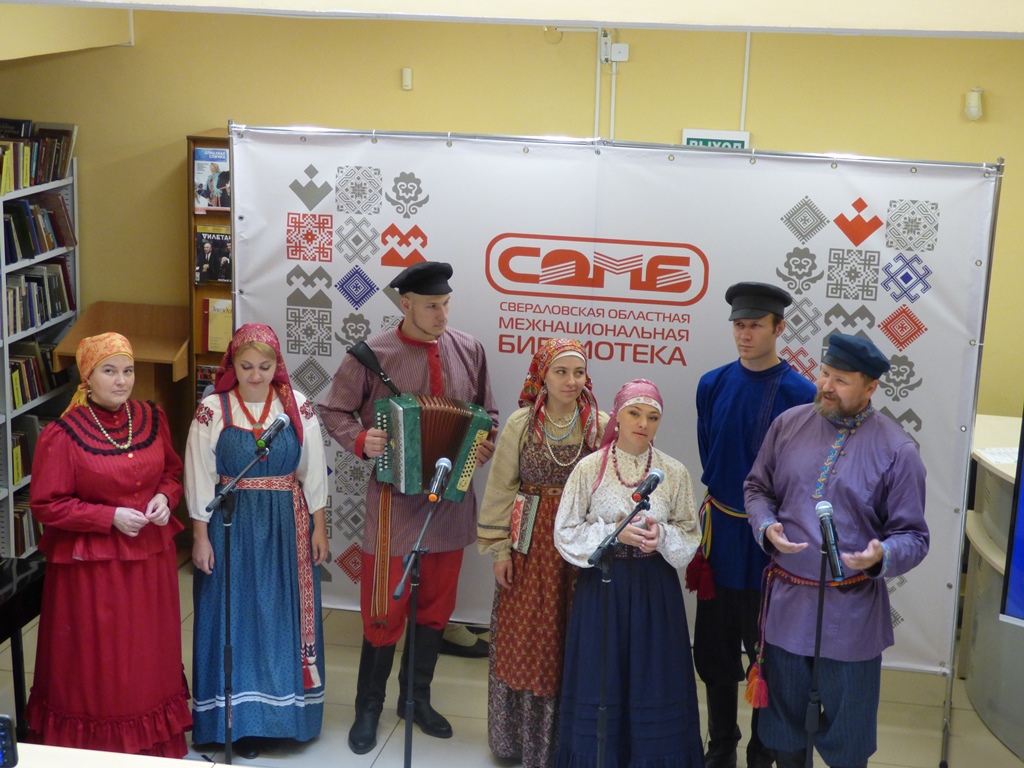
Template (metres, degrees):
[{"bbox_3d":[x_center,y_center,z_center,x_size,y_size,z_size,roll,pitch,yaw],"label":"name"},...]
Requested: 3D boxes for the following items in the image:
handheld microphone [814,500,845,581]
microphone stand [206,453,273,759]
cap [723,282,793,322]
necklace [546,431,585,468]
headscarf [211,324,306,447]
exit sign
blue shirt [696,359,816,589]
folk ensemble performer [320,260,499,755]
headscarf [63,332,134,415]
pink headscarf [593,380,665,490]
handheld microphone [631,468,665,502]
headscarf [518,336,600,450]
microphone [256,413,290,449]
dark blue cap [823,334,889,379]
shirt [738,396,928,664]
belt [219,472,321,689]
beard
[{"bbox_3d":[0.952,0.467,5.300,0.052,0.250,0.052,-9,-23,2],"label":"handheld microphone"},{"bbox_3d":[-0.986,0.855,6.215,0.550,1.270,0.550,11,17,35],"label":"microphone stand"},{"bbox_3d":[0.874,-0.291,6.270,0.240,0.110,0.270,10,16,29],"label":"cap"},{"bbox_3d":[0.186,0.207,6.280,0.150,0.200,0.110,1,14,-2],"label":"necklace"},{"bbox_3d":[-0.907,0.000,6.350,0.320,0.440,0.280,-1,14,-9],"label":"headscarf"},{"bbox_3d":[0.913,-1.063,7.971,0.305,0.150,0.030,4,14,10],"label":"exit sign"},{"bbox_3d":[0.888,0.327,6.420,0.450,0.830,0.280,4,14,9],"label":"blue shirt"},{"bbox_3d":[-0.404,0.474,6.607,0.670,1.860,0.500,-2,14,-14],"label":"folk ensemble performer"},{"bbox_3d":[-1.461,-0.034,6.270,0.200,0.280,0.260,-8,17,-34],"label":"headscarf"},{"bbox_3d":[0.394,0.160,5.925,0.230,0.380,0.260,0,14,-9],"label":"pink headscarf"},{"bbox_3d":[0.431,0.325,5.620,0.050,0.050,0.250,4,15,19],"label":"handheld microphone"},{"bbox_3d":[0.173,0.018,6.396,0.300,0.380,0.270,-2,14,-16],"label":"headscarf"},{"bbox_3d":[-0.806,0.159,6.000,0.050,0.050,0.250,-18,14,17],"label":"microphone"},{"bbox_3d":[1.117,-0.083,5.740,0.245,0.120,0.210,8,18,-44],"label":"dark blue cap"},{"bbox_3d":[1.058,0.494,5.821,0.600,0.850,0.420,6,14,18],"label":"shirt"},{"bbox_3d":[-0.896,0.685,6.587,0.380,0.790,0.280,1,14,-3],"label":"belt"},{"bbox_3d":[1.054,0.069,5.710,0.100,0.105,0.140,1,19,-44],"label":"beard"}]

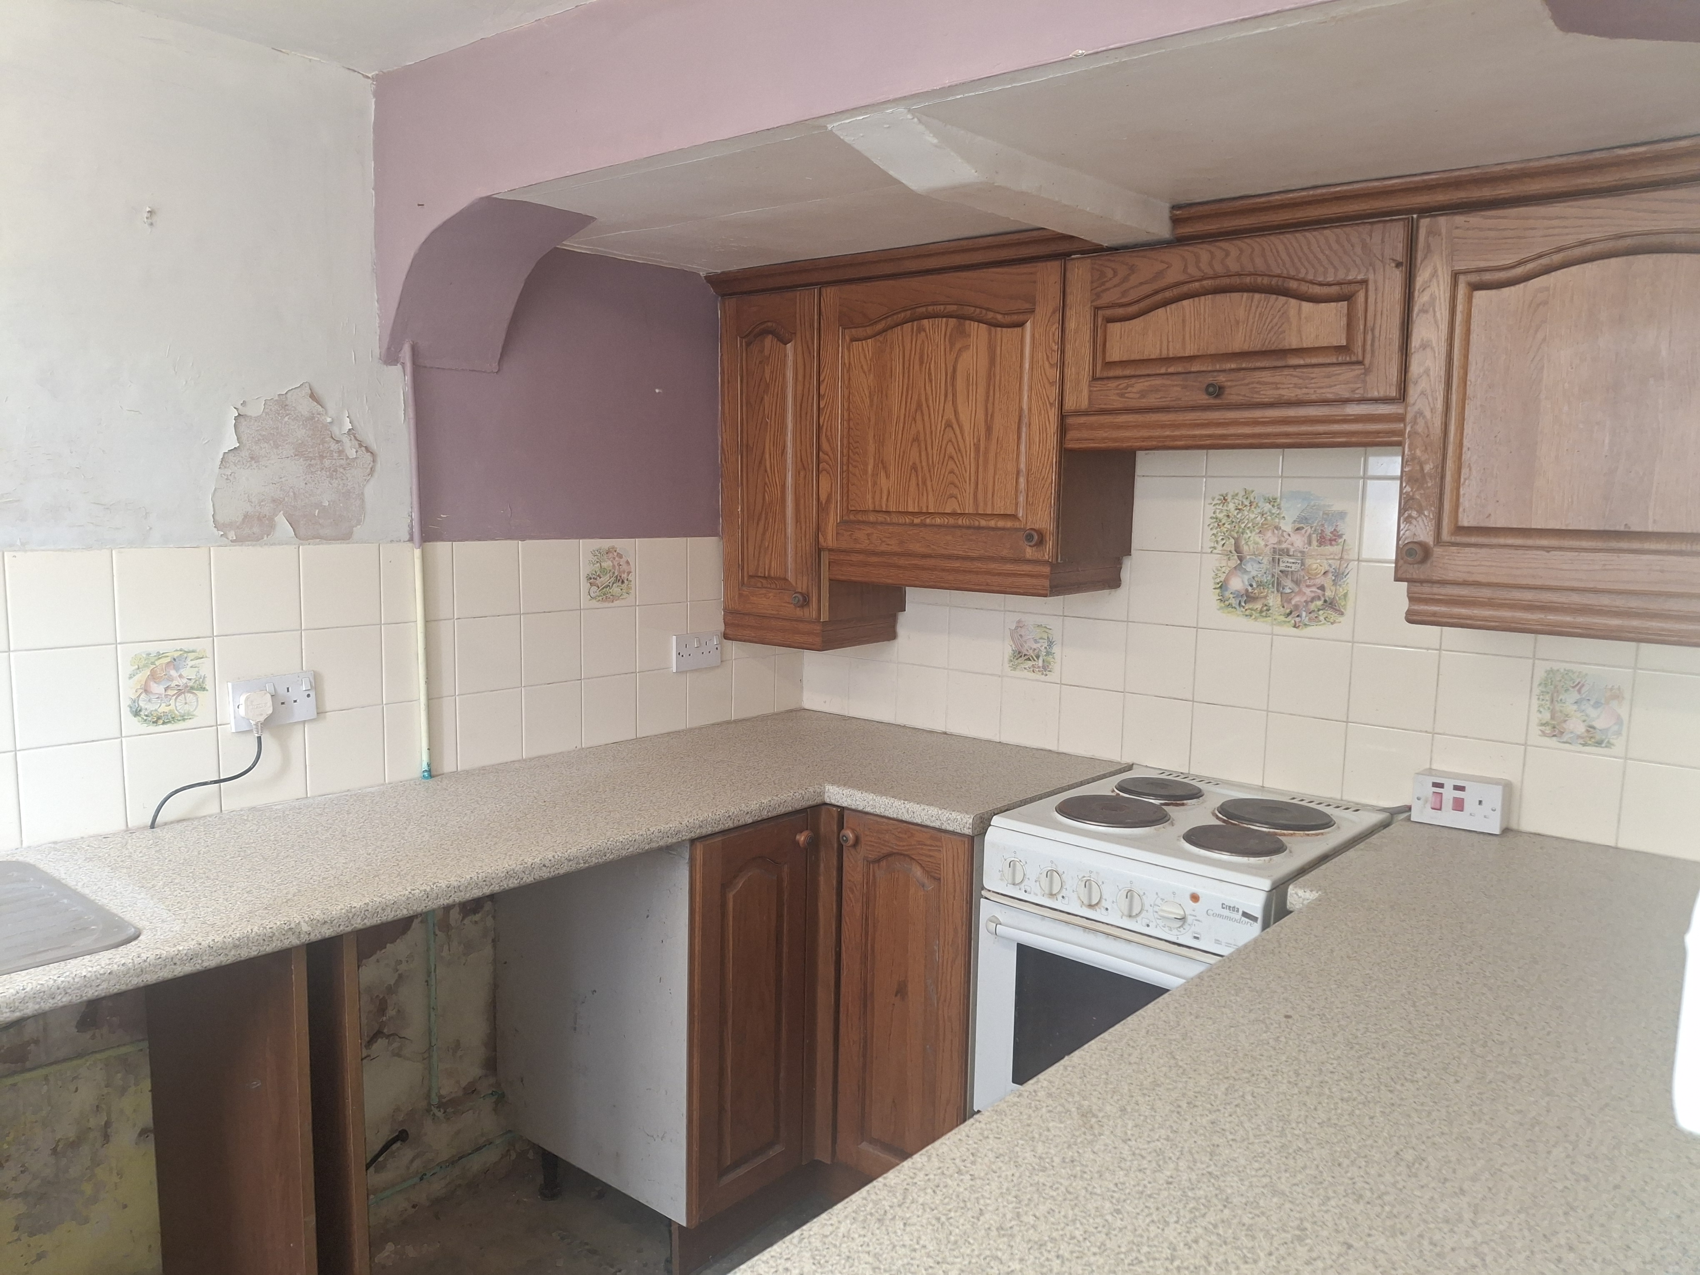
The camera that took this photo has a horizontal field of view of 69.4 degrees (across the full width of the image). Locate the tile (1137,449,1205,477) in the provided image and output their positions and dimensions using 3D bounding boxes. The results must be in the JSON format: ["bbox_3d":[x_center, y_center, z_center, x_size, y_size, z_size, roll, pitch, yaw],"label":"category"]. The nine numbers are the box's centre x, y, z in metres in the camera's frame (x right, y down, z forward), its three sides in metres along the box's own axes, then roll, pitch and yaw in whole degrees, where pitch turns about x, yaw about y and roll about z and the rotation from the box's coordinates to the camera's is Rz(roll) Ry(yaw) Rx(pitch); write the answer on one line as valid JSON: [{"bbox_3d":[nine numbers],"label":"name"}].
[{"bbox_3d":[0.659,-0.404,2.500,0.150,0.150,0.007,7,9,39],"label":"tile"}]

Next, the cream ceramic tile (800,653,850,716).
[{"bbox_3d":[-0.061,0.116,3.107,0.149,0.147,0.009,7,9,39],"label":"cream ceramic tile"}]

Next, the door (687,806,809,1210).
[{"bbox_3d":[-0.186,0.689,2.267,0.025,0.712,0.285,7,9,40],"label":"door"}]

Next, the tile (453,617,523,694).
[{"bbox_3d":[-0.737,0.034,2.498,0.010,0.151,0.151,7,9,40],"label":"tile"}]

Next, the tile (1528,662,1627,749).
[{"bbox_3d":[1.233,0.120,2.069,0.150,0.150,0.007,7,9,39],"label":"tile"}]

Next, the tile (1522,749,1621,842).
[{"bbox_3d":[1.235,0.269,2.097,0.151,0.151,0.010,7,9,39],"label":"tile"}]

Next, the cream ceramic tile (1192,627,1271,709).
[{"bbox_3d":[0.756,0.063,2.424,0.149,0.149,0.009,7,9,39],"label":"cream ceramic tile"}]

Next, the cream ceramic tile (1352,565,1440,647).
[{"bbox_3d":[1.003,-0.059,2.245,0.150,0.150,0.007,7,9,39],"label":"cream ceramic tile"}]

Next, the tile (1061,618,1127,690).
[{"bbox_3d":[0.532,0.036,2.651,0.150,0.150,0.007,7,9,39],"label":"tile"}]

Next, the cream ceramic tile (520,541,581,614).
[{"bbox_3d":[-0.628,-0.129,2.584,0.007,0.150,0.150,7,9,39],"label":"cream ceramic tile"}]

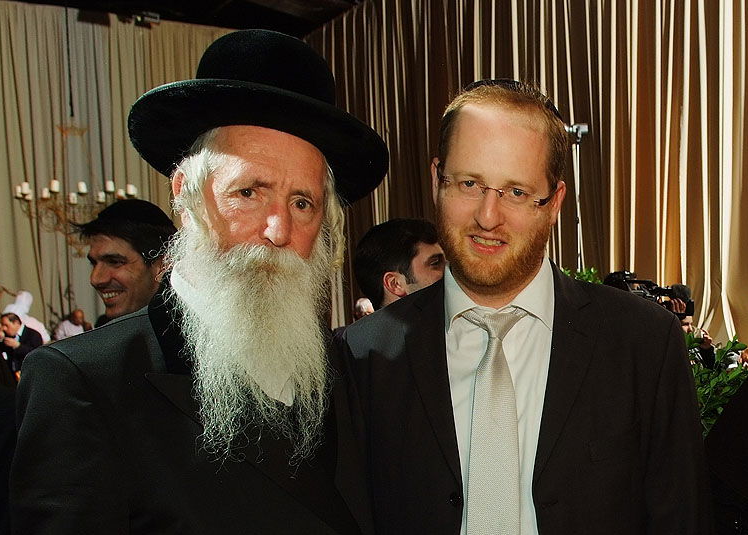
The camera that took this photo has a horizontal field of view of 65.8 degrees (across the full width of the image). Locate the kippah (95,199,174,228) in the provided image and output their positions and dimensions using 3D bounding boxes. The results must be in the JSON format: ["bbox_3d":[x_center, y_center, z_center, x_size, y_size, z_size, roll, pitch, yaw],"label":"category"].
[{"bbox_3d":[-0.506,-0.120,1.250,0.168,0.062,0.176,9,0,40],"label":"kippah"}]

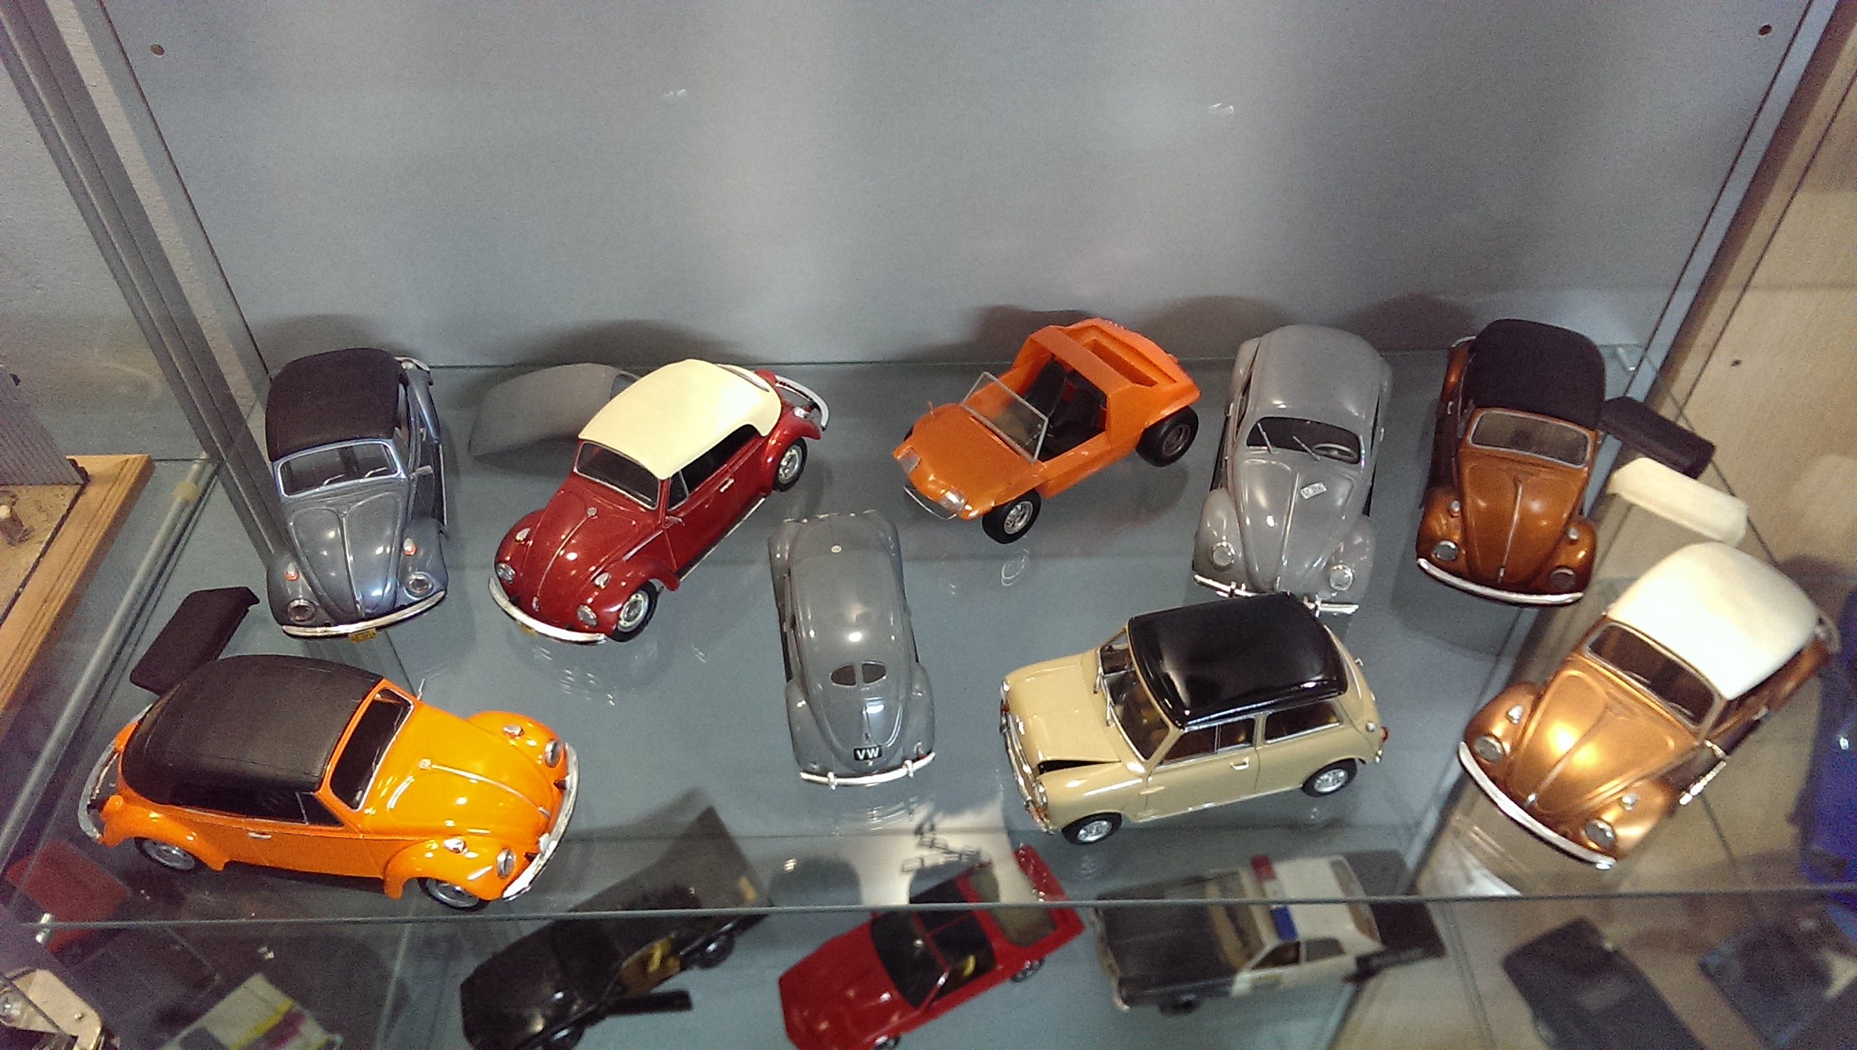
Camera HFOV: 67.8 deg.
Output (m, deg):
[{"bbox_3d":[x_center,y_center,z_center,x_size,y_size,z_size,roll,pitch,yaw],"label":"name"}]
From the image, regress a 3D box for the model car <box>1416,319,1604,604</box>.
[{"bbox_3d":[0.331,-0.051,0.771,0.086,0.085,0.224,14,48,13],"label":"model car"}]

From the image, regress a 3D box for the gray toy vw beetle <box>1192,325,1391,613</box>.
[{"bbox_3d":[0.209,-0.051,0.771,0.089,0.085,0.231,12,47,11],"label":"gray toy vw beetle"}]

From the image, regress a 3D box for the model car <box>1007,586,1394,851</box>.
[{"bbox_3d":[0.121,0.086,0.647,0.173,0.075,0.082,-10,47,-9],"label":"model car"}]

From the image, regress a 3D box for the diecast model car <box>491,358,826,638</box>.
[{"bbox_3d":[-0.145,-0.028,0.749,0.086,0.083,0.219,24,51,21],"label":"diecast model car"}]

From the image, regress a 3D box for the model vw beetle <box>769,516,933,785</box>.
[{"bbox_3d":[-0.040,0.049,0.690,0.068,0.065,0.176,-7,47,-6],"label":"model vw beetle"}]

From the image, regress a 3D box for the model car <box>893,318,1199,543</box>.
[{"bbox_3d":[0.067,-0.060,0.790,0.174,0.069,0.089,-25,51,-22],"label":"model car"}]

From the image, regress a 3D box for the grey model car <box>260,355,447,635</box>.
[{"bbox_3d":[-0.314,-0.035,0.755,0.085,0.083,0.218,-12,48,-11],"label":"grey model car"}]

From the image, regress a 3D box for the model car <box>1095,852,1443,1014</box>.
[{"bbox_3d":[0.292,0.341,1.181,0.285,0.080,0.103,-6,47,-6],"label":"model car"}]

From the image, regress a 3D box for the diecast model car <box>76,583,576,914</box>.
[{"bbox_3d":[-0.271,0.108,0.619,0.221,0.084,0.085,7,47,6],"label":"diecast model car"}]

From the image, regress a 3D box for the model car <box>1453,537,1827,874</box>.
[{"bbox_3d":[0.352,0.069,0.657,0.223,0.085,0.088,-30,54,-26],"label":"model car"}]

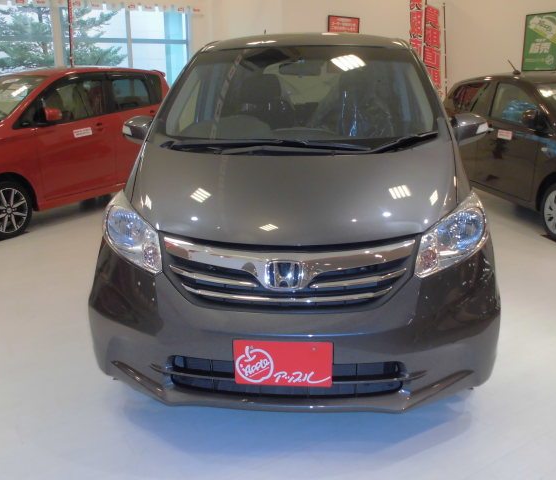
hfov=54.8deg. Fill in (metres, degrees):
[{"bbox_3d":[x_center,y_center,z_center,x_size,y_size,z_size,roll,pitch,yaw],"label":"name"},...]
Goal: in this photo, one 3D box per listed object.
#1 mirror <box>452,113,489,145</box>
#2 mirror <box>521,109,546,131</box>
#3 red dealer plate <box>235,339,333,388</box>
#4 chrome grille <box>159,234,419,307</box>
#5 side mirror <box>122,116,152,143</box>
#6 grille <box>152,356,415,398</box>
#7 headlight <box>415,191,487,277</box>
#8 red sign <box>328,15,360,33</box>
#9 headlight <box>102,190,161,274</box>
[{"bbox_3d":[1.005,-0.589,2.848,0.215,0.160,0.140,1,15,5],"label":"mirror"},{"bbox_3d":[2.263,-1.063,4.750,0.200,0.170,0.130,-7,16,-22],"label":"mirror"},{"bbox_3d":[0.018,0.417,1.801,0.330,0.165,0.012,1,15,5],"label":"red dealer plate"},{"bbox_3d":[0.025,0.112,1.791,0.865,0.210,0.140,1,15,5],"label":"chrome grille"},{"bbox_3d":[-0.764,-0.610,2.996,0.215,0.160,0.140,1,15,5],"label":"side mirror"},{"bbox_3d":[0.016,0.478,1.895,0.910,0.135,0.110,1,15,5],"label":"grille"},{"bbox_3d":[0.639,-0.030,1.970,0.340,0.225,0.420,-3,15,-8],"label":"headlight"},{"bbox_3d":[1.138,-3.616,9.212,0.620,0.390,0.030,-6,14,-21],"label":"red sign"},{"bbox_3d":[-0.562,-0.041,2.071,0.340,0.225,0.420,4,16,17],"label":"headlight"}]

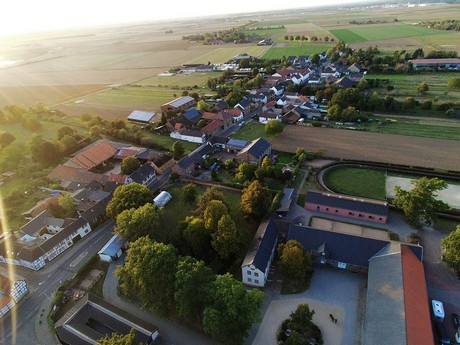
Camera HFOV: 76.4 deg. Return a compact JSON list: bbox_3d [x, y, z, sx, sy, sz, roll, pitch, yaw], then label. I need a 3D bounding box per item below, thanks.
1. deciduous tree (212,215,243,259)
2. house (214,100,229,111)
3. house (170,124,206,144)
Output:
[{"bbox_3d":[-0.643,21.180,91.927,9.200,17.400,9.200,-5,28,0],"label":"deciduous tree"},{"bbox_3d":[-6.964,-57.444,248.929,9.500,7.500,8.500,9,32,24],"label":"house"},{"bbox_3d":[-26.270,-24.746,188.462,26.000,6.000,7.500,12,33,28],"label":"house"}]

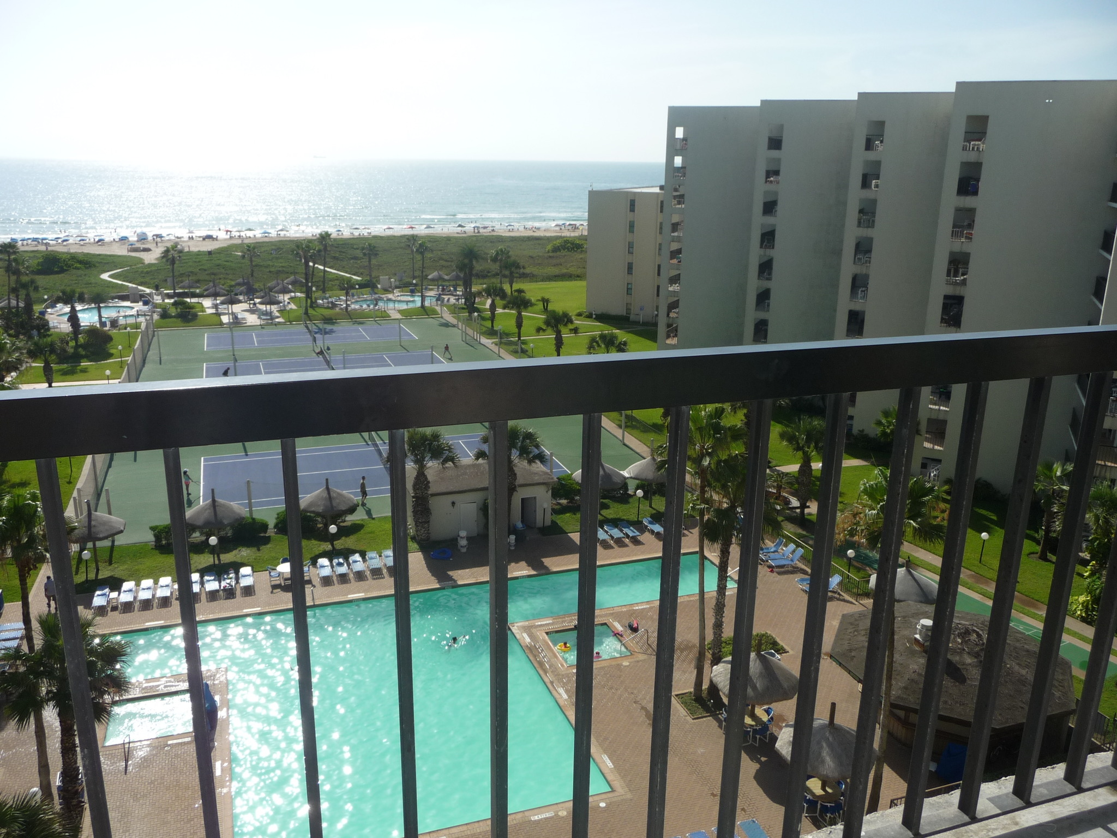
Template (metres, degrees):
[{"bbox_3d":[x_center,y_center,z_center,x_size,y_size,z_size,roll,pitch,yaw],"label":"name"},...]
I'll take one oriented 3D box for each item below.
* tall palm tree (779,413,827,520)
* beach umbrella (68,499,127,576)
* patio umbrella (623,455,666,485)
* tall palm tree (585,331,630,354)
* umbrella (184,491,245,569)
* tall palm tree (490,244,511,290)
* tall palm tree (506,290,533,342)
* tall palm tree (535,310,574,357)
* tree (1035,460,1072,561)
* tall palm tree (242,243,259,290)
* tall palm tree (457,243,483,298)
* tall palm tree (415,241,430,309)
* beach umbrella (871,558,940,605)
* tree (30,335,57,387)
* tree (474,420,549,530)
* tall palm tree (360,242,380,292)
[{"bbox_3d":[14.304,2.933,53.301,3.000,6.690,3.000,5,17,15],"label":"tall palm tree"},{"bbox_3d":[-23.179,6.059,45.332,3.400,4.290,3.400,-8,18,-28],"label":"beach umbrella"},{"bbox_3d":[5.751,3.649,55.508,3.400,3.780,3.400,1,16,0],"label":"patio umbrella"},{"bbox_3d":[4.643,-5.720,85.823,4.100,5.200,4.100,1,16,3],"label":"tall palm tree"},{"bbox_3d":[-17.828,5.644,47.126,3.200,4.120,3.200,1,16,0],"label":"umbrella"},{"bbox_3d":[-9.409,-24.657,147.063,3.500,6.840,3.500,1,16,0],"label":"tall palm tree"},{"bbox_3d":[-4.474,-11.670,104.146,3.400,5.930,3.400,1,16,0],"label":"tall palm tree"},{"bbox_3d":[-0.119,-8.909,96.291,4.200,5.470,4.200,1,16,0],"label":"tall palm tree"},{"bbox_3d":[26.239,4.902,48.388,2.900,5.650,2.900,1,16,0],"label":"tree"},{"bbox_3d":[-48.089,-23.623,141.778,3.000,7.680,3.000,-5,17,-18],"label":"tall palm tree"},{"bbox_3d":[-11.731,-18.447,120.887,3.300,10.010,3.300,-1,16,-5],"label":"tall palm tree"},{"bbox_3d":[-19.251,-20.646,129.102,2.300,9.550,2.300,-2,16,-8],"label":"tall palm tree"},{"bbox_3d":[15.386,8.132,40.453,3.300,3.800,3.300,7,17,22],"label":"beach umbrella"},{"bbox_3d":[-45.811,-4.857,80.859,2.900,5.270,2.900,1,16,0],"label":"tree"},{"bbox_3d":[-2.680,3.418,50.798,4.000,6.660,4.000,1,16,0],"label":"tree"},{"bbox_3d":[-29.610,-23.983,142.664,3.000,7.590,3.000,1,16,0],"label":"tall palm tree"}]

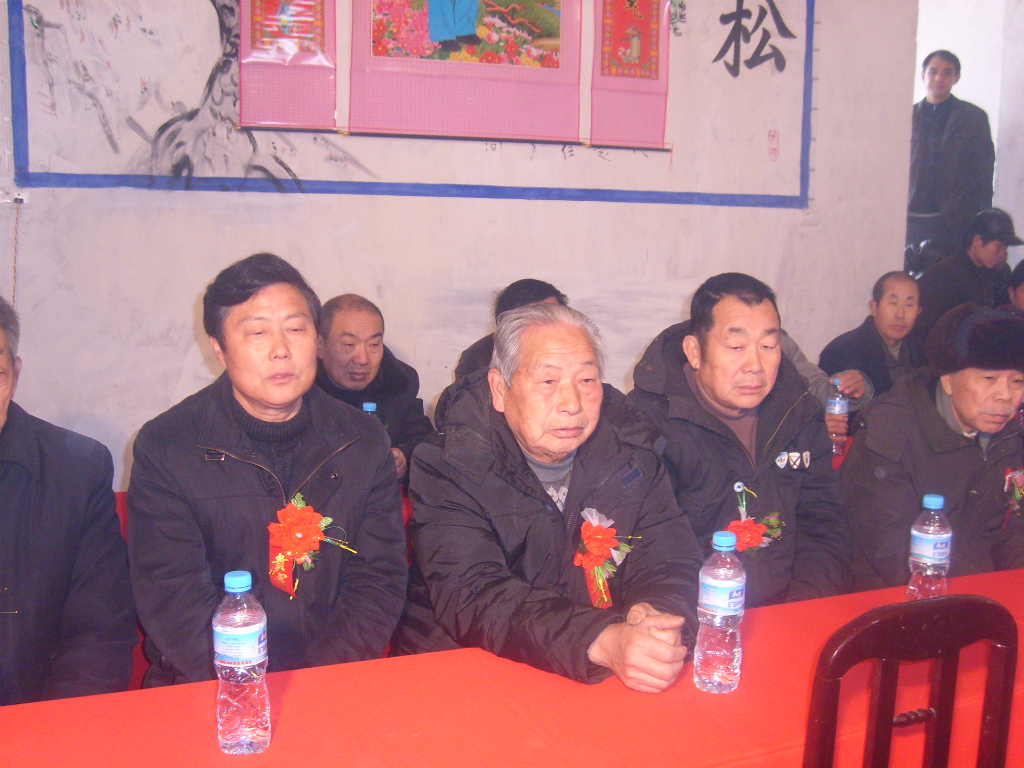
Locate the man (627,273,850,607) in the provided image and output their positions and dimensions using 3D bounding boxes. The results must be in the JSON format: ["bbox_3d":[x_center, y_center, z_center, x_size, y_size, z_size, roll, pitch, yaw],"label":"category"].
[{"bbox_3d":[0.471,0.458,1.824,0.490,1.300,0.720,-2,7,-20],"label":"man"}]

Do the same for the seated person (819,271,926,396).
[{"bbox_3d":[1.226,0.300,3.238,0.500,1.290,0.720,-1,7,-10],"label":"seated person"}]

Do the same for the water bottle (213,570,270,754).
[{"bbox_3d":[-0.321,0.331,1.240,0.065,0.219,0.065,0,7,0],"label":"water bottle"}]

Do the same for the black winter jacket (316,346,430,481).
[{"bbox_3d":[-0.401,0.252,2.519,0.490,0.670,0.400,-3,7,-22],"label":"black winter jacket"}]

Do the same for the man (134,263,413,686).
[{"bbox_3d":[-0.340,0.477,1.575,0.490,1.320,0.720,-2,7,-19],"label":"man"}]

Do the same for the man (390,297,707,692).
[{"bbox_3d":[0.065,0.487,1.748,0.490,1.260,0.720,-3,7,-28],"label":"man"}]

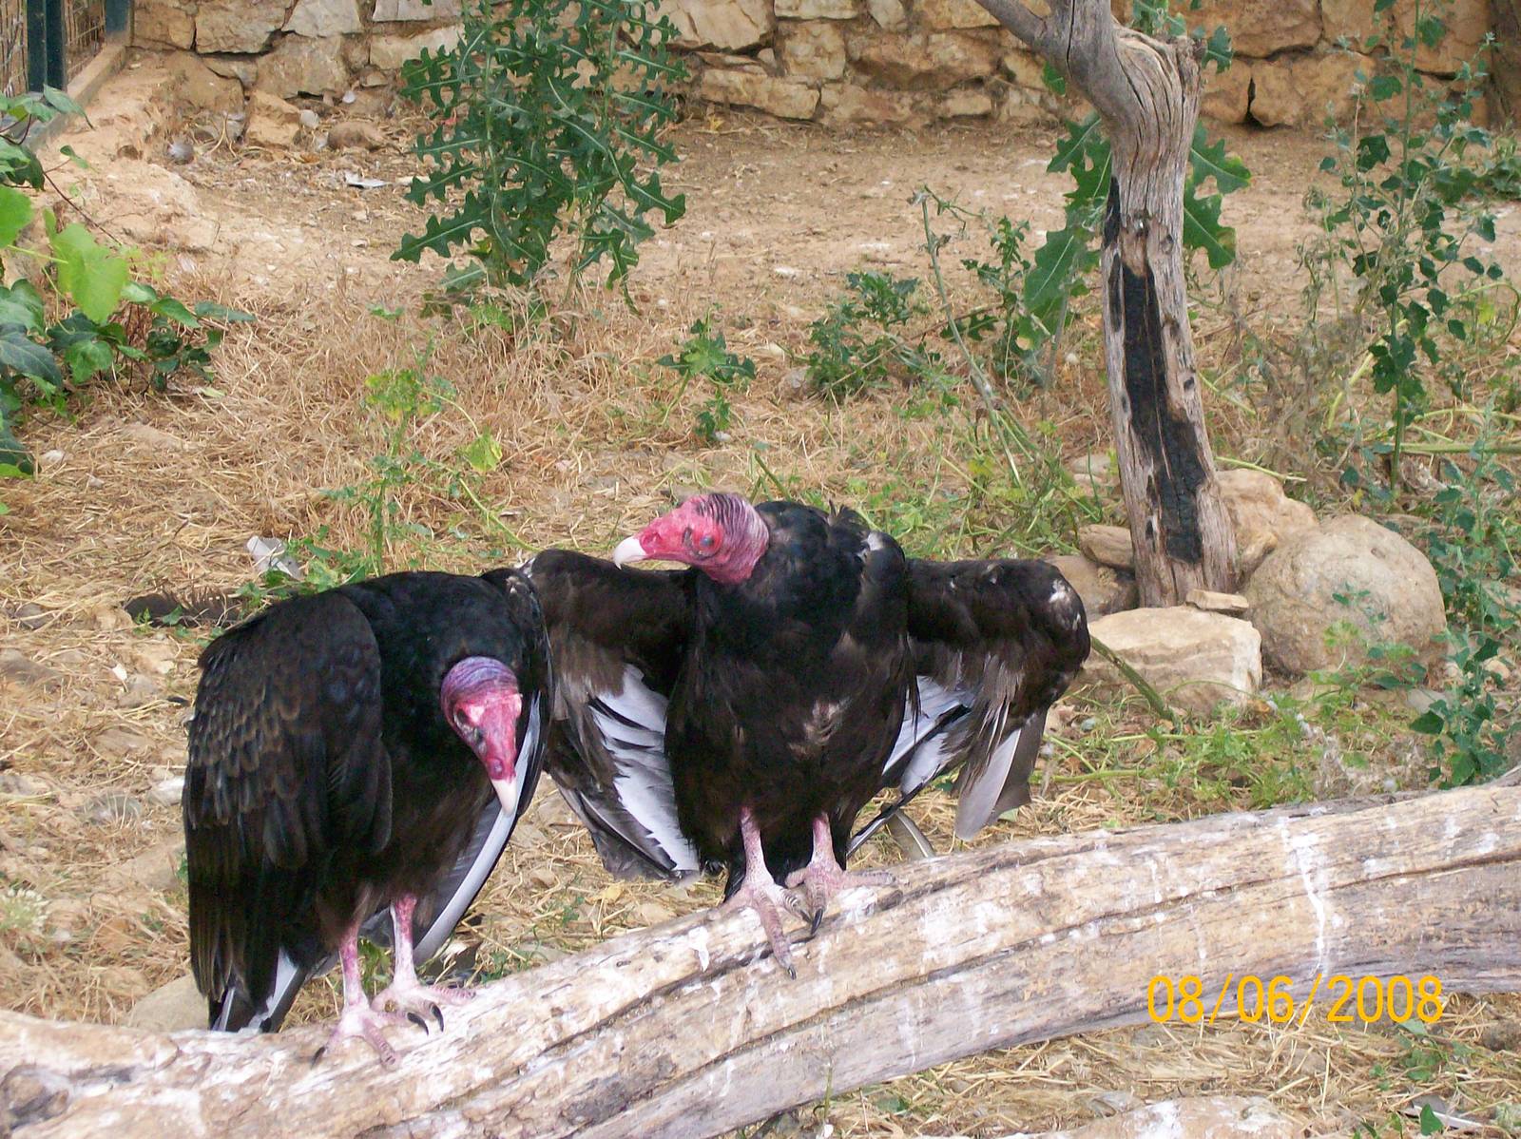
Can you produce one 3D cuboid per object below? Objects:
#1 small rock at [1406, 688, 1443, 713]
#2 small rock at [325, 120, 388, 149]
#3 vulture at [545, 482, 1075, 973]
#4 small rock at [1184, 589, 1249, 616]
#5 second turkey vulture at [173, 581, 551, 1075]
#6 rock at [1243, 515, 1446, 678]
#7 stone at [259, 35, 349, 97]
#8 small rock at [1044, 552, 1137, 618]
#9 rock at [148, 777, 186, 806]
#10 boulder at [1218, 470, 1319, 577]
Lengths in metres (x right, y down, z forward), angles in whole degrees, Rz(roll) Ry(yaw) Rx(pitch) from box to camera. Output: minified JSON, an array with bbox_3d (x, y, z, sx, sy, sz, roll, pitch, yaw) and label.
[{"bbox_3d":[0.792,0.155,4.586,0.042,0.030,0.040,1,17,0],"label":"small rock"},{"bbox_3d":[-0.826,-0.906,7.827,0.130,0.075,0.120,1,17,0],"label":"small rock"},{"bbox_3d":[0.043,0.108,3.477,0.510,0.440,0.360,0,17,-3],"label":"vulture"},{"bbox_3d":[0.557,0.039,4.660,0.078,0.022,0.045,1,17,0],"label":"small rock"},{"bbox_3d":[-0.329,0.205,3.206,0.290,0.460,0.360,-10,21,-33],"label":"second turkey vulture"},{"bbox_3d":[0.715,0.030,4.736,0.240,0.200,0.220,1,17,0],"label":"rock"},{"bbox_3d":[-0.967,-1.093,8.168,0.200,0.150,0.170,1,17,0],"label":"stone"},{"bbox_3d":[0.410,0.025,4.870,0.140,0.095,0.120,-2,18,-10],"label":"small rock"},{"bbox_3d":[-0.667,0.249,4.300,0.047,0.024,0.040,1,17,0],"label":"rock"},{"bbox_3d":[0.661,-0.046,4.996,0.150,0.150,0.150,1,17,0],"label":"boulder"}]

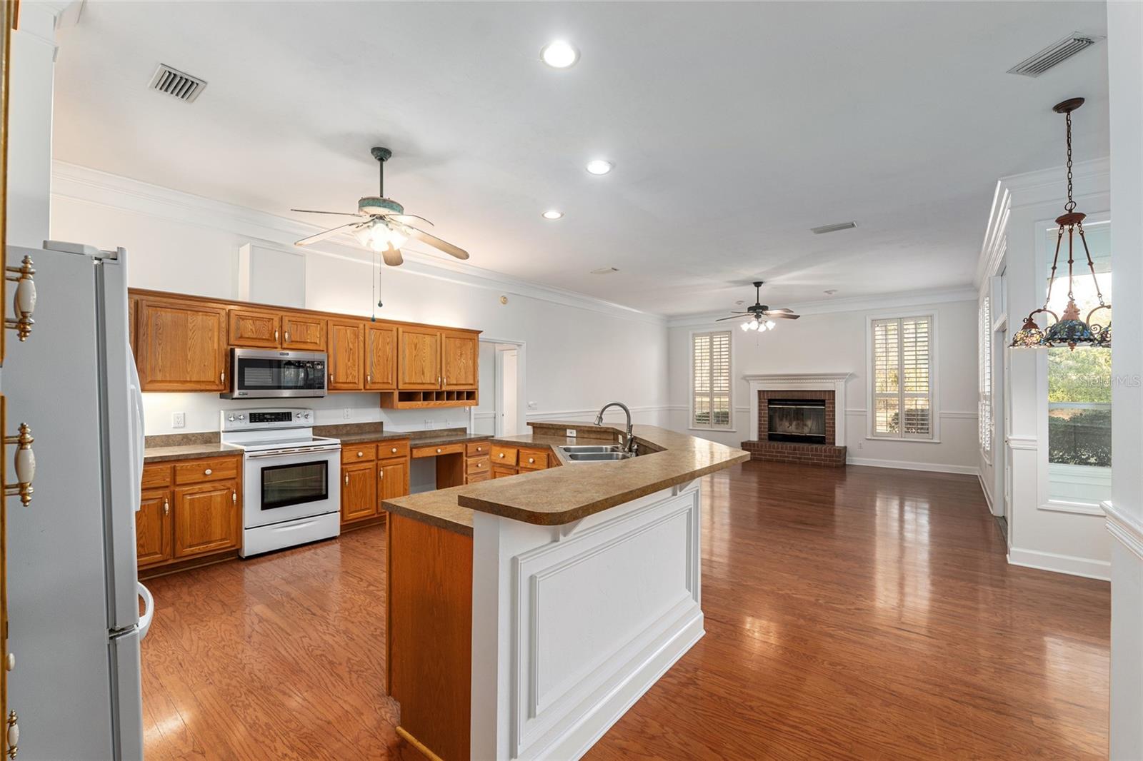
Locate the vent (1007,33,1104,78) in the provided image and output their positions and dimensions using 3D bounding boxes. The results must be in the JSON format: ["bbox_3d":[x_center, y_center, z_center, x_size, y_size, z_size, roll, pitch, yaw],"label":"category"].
[{"bbox_3d":[2.385,-1.597,2.195,0.189,0.030,0.279,0,-1,-10],"label":"vent"}]

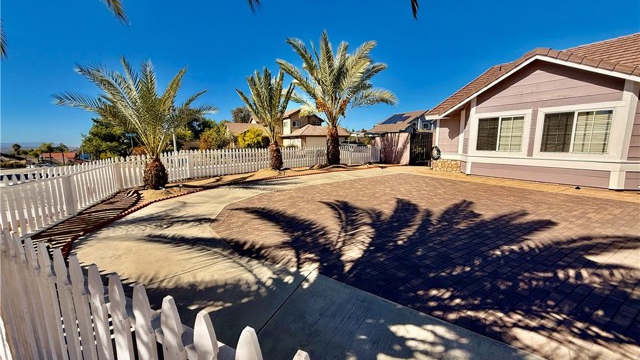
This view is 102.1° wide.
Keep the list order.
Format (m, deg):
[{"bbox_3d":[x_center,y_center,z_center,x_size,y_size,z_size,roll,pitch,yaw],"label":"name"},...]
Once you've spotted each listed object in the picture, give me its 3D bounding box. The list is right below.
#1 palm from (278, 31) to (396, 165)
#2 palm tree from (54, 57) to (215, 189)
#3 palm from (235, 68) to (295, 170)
[{"bbox_3d":[0.698,-3.911,12.674,5.720,6.360,5.540,0,8,3],"label":"palm"},{"bbox_3d":[-4.575,-1.445,6.814,3.370,3.420,3.270,-5,10,-33],"label":"palm tree"},{"bbox_3d":[-2.223,-2.480,10.858,2.440,4.180,2.370,-2,8,-11],"label":"palm"}]

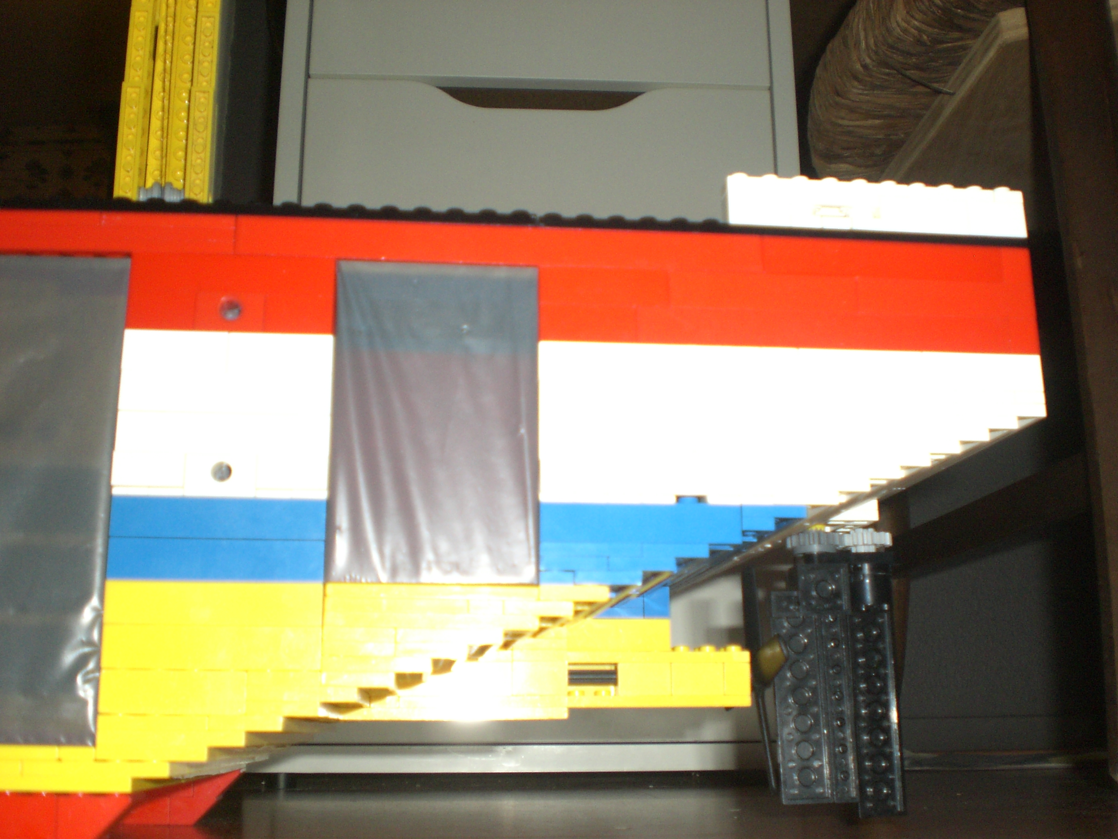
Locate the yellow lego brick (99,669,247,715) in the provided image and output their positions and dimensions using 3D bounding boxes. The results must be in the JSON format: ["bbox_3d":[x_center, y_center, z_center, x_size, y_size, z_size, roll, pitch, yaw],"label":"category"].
[{"bbox_3d":[-0.083,0.059,0.266,0.032,0.010,0.008,1,-14,-7],"label":"yellow lego brick"}]

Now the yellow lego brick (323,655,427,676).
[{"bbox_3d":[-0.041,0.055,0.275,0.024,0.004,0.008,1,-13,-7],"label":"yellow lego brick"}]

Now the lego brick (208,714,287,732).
[{"bbox_3d":[-0.067,0.066,0.266,0.016,0.003,0.008,1,-14,-7],"label":"lego brick"}]

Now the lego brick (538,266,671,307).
[{"bbox_3d":[0.010,-0.031,0.302,0.032,0.010,0.008,1,-13,-7],"label":"lego brick"}]

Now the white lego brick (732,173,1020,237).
[{"bbox_3d":[0.081,-0.054,0.316,0.080,0.014,0.008,1,-13,-7],"label":"white lego brick"}]

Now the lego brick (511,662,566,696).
[{"bbox_3d":[-0.006,0.077,0.366,0.016,0.010,0.009,1,-12,-7],"label":"lego brick"}]

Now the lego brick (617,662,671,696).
[{"bbox_3d":[0.025,0.077,0.365,0.016,0.010,0.008,1,-14,-7],"label":"lego brick"}]

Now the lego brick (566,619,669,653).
[{"bbox_3d":[0.017,0.065,0.372,0.032,0.010,0.009,1,-12,-7],"label":"lego brick"}]

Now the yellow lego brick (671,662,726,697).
[{"bbox_3d":[0.041,0.078,0.371,0.016,0.010,0.008,1,-13,-7],"label":"yellow lego brick"}]

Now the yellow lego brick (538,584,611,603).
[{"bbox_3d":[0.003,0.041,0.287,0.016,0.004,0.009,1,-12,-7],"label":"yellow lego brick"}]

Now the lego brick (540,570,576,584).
[{"bbox_3d":[-0.001,0.037,0.281,0.008,0.003,0.008,1,-14,-7],"label":"lego brick"}]

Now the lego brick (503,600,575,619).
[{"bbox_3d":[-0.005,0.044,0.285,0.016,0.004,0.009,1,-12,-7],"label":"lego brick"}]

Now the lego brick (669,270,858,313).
[{"bbox_3d":[0.050,-0.030,0.304,0.048,0.010,0.008,1,-14,-7],"label":"lego brick"}]

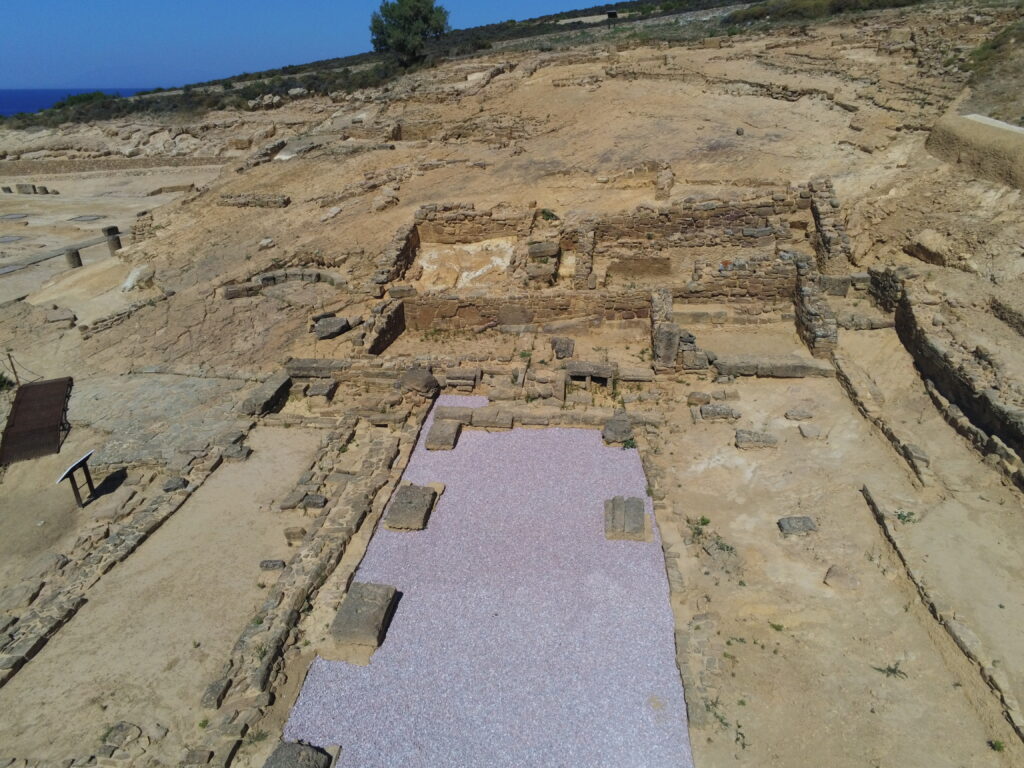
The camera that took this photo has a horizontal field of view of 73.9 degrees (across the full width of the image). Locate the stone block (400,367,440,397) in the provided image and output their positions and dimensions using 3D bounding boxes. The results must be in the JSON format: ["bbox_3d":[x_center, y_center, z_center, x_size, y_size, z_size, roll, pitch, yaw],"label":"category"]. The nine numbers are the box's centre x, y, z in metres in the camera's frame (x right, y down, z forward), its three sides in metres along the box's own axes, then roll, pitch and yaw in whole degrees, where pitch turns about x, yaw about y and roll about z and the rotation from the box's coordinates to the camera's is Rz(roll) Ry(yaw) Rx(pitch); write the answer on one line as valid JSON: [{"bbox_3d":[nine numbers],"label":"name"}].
[{"bbox_3d":[-2.468,-0.113,17.887,0.800,0.430,0.550,10,26,23],"label":"stone block"}]

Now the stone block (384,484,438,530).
[{"bbox_3d":[-1.951,2.409,13.235,0.740,0.200,1.200,2,24,4],"label":"stone block"}]

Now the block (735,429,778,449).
[{"bbox_3d":[5.599,1.288,15.563,0.900,0.200,0.440,2,24,6],"label":"block"}]

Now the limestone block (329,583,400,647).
[{"bbox_3d":[-2.255,3.573,10.514,0.690,0.230,1.120,2,24,5],"label":"limestone block"}]

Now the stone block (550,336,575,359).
[{"bbox_3d":[1.496,-1.042,19.701,0.570,0.450,0.480,-1,24,-3],"label":"stone block"}]

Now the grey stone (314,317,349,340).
[{"bbox_3d":[-5.397,-1.673,20.516,0.900,0.300,0.780,-7,39,-15],"label":"grey stone"}]

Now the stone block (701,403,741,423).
[{"bbox_3d":[5.129,0.707,16.830,0.880,0.210,0.420,0,24,0],"label":"stone block"}]

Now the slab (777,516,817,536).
[{"bbox_3d":[5.265,2.608,12.557,0.650,0.170,0.300,-3,24,-5],"label":"slab"}]

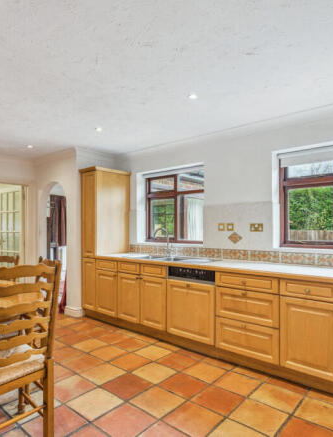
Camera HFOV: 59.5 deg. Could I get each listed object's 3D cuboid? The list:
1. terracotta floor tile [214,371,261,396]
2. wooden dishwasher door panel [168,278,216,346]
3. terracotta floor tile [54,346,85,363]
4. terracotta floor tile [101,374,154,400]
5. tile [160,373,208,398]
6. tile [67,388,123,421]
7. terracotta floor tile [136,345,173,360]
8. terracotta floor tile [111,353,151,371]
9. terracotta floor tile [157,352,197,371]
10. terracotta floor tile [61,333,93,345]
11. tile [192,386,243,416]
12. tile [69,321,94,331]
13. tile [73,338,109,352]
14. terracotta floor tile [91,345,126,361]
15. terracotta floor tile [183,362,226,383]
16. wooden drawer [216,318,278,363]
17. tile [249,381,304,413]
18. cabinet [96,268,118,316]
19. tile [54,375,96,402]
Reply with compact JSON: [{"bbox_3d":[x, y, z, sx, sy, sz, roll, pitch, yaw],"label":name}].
[{"bbox_3d":[0.582,1.342,2.376,0.302,0.014,0.302,-2,-3,40],"label":"terracotta floor tile"},{"bbox_3d":[0.415,0.962,3.191,0.600,0.570,0.550,-2,-4,40],"label":"wooden dishwasher door panel"},{"bbox_3d":[-1.033,1.388,2.955,0.300,0.015,0.300,-3,-5,41],"label":"terracotta floor tile"},{"bbox_3d":[-0.304,1.333,2.303,0.305,0.018,0.305,-2,-4,40],"label":"terracotta floor tile"},{"bbox_3d":[0.139,1.339,2.326,0.305,0.018,0.305,-2,-4,40],"label":"tile"},{"bbox_3d":[-0.511,1.337,2.098,0.300,0.015,0.300,-3,-5,41],"label":"tile"},{"bbox_3d":[-0.131,1.367,2.981,0.302,0.014,0.302,-2,-3,40],"label":"terracotta floor tile"},{"bbox_3d":[-0.347,1.381,2.777,0.300,0.015,0.300,-3,-5,41],"label":"terracotta floor tile"},{"bbox_3d":[0.098,1.386,2.806,0.300,0.015,0.300,-3,-5,41],"label":"terracotta floor tile"},{"bbox_3d":[-1.072,1.416,3.398,0.300,0.015,0.300,-3,-5,41],"label":"terracotta floor tile"},{"bbox_3d":[0.378,1.346,2.156,0.300,0.015,0.300,-3,-5,41],"label":"tile"},{"bbox_3d":[-1.082,1.402,3.787,0.302,0.014,0.302,-2,-3,40],"label":"tile"},{"bbox_3d":[-0.815,1.375,3.131,0.305,0.018,0.305,-2,-4,40],"label":"tile"},{"bbox_3d":[-0.571,1.365,2.945,0.302,0.014,0.302,-2,-3,40],"label":"terracotta floor tile"},{"bbox_3d":[0.340,1.374,2.599,0.300,0.015,0.300,-3,-5,41],"label":"terracotta floor tile"},{"bbox_3d":[0.862,1.078,2.773,0.600,0.290,0.500,-2,-4,40],"label":"wooden drawer"},{"bbox_3d":[0.823,1.351,2.185,0.300,0.015,0.300,-3,-5,41],"label":"tile"},{"bbox_3d":[-0.604,0.974,4.050,0.454,0.590,0.580,-2,-3,40],"label":"cabinet"},{"bbox_3d":[-0.741,1.326,2.263,0.305,0.018,0.305,-2,-4,40],"label":"tile"}]

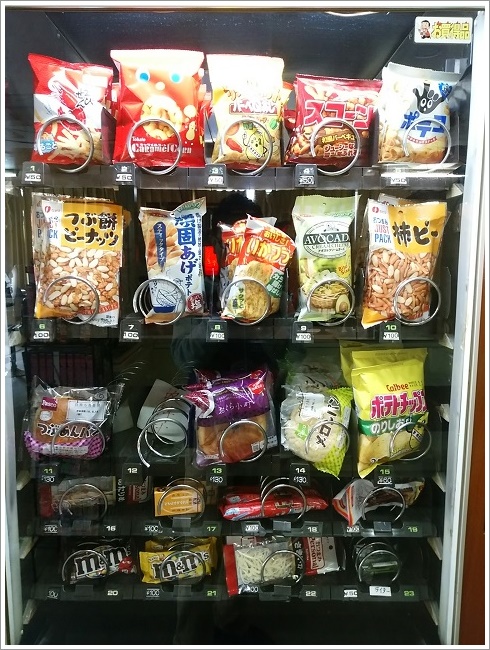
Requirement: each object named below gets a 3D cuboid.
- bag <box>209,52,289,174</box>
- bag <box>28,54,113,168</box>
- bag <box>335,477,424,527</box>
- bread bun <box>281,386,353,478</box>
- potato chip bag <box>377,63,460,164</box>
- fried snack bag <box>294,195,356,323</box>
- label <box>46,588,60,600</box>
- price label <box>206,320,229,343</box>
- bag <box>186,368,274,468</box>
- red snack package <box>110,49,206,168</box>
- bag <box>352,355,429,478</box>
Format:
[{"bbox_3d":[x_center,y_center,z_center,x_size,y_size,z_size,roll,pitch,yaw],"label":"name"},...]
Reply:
[{"bbox_3d":[0.002,-0.304,0.700,0.110,0.152,0.042,0,8,-1],"label":"bag"},{"bbox_3d":[-0.277,-0.343,0.786,0.122,0.160,0.055,-3,8,-19],"label":"bag"},{"bbox_3d":[0.223,0.295,0.817,0.145,0.062,0.050,-1,9,-13],"label":"bag"},{"bbox_3d":[0.115,0.171,0.785,0.097,0.124,0.055,10,8,-3],"label":"bread bun"},{"bbox_3d":[0.282,-0.339,0.792,0.154,0.144,0.055,-2,8,-18],"label":"potato chip bag"},{"bbox_3d":[0.132,-0.108,0.812,0.107,0.207,0.040,-1,8,-8],"label":"fried snack bag"},{"bbox_3d":[-0.308,0.433,0.786,0.021,0.015,0.003,0,8,-1],"label":"label"},{"bbox_3d":[-0.045,0.011,0.799,0.035,0.035,0.006,0,7,0],"label":"price label"},{"bbox_3d":[-0.023,0.151,0.782,0.135,0.143,0.060,0,8,-1],"label":"bag"},{"bbox_3d":[-0.137,-0.345,0.786,0.148,0.179,0.060,-1,7,-6],"label":"red snack package"},{"bbox_3d":[0.257,0.160,0.852,0.156,0.199,0.050,-2,5,-18],"label":"bag"}]

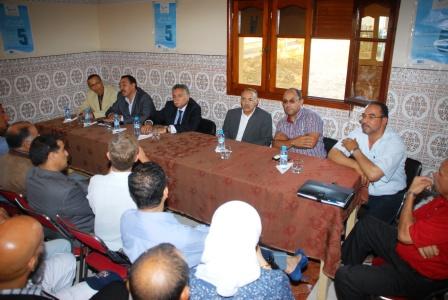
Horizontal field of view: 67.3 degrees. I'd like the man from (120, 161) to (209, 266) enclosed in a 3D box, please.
[{"bbox_3d":[-0.266,0.538,1.920,0.530,1.180,0.800,8,21,21],"label":"man"}]

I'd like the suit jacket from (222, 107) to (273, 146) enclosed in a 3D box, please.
[{"bbox_3d":[0.204,-0.114,3.229,0.520,0.640,0.360,11,22,27],"label":"suit jacket"}]

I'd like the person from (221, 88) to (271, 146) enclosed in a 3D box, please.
[{"bbox_3d":[0.094,0.092,3.124,0.540,1.250,0.800,11,22,27],"label":"person"}]

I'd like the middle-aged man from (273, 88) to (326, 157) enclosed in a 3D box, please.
[{"bbox_3d":[0.489,0.170,2.881,0.540,1.250,0.800,13,23,31],"label":"middle-aged man"}]

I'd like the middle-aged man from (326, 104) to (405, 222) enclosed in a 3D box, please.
[{"bbox_3d":[1.010,0.310,2.496,0.580,1.260,0.800,15,24,36],"label":"middle-aged man"}]

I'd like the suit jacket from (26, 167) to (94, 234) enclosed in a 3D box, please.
[{"bbox_3d":[-1.002,0.361,2.166,0.480,0.580,0.420,13,23,31],"label":"suit jacket"}]

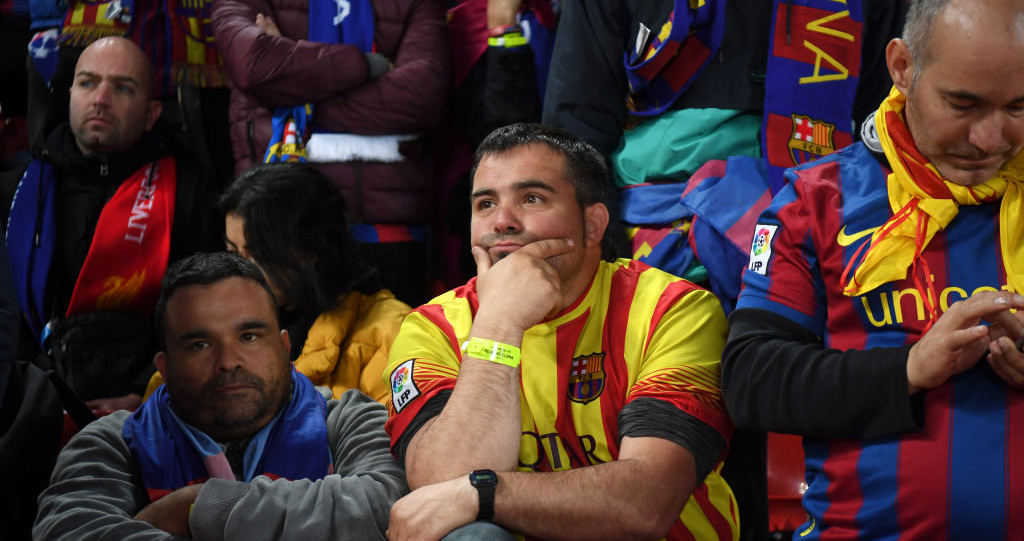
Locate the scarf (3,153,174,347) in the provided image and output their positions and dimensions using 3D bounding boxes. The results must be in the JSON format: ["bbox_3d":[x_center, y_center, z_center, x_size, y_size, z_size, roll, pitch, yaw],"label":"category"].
[{"bbox_3d":[-0.800,-0.038,3.780,0.320,0.390,0.250,0,0,-1],"label":"scarf"}]

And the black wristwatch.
[{"bbox_3d":[-0.035,0.277,2.430,0.035,0.055,0.060,3,37,-2],"label":"black wristwatch"}]

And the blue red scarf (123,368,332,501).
[{"bbox_3d":[-0.389,0.230,2.720,0.280,0.240,0.250,0,0,-9],"label":"blue red scarf"}]

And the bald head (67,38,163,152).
[{"bbox_3d":[-0.751,-0.329,3.760,0.165,0.225,0.205,5,-6,7],"label":"bald head"}]

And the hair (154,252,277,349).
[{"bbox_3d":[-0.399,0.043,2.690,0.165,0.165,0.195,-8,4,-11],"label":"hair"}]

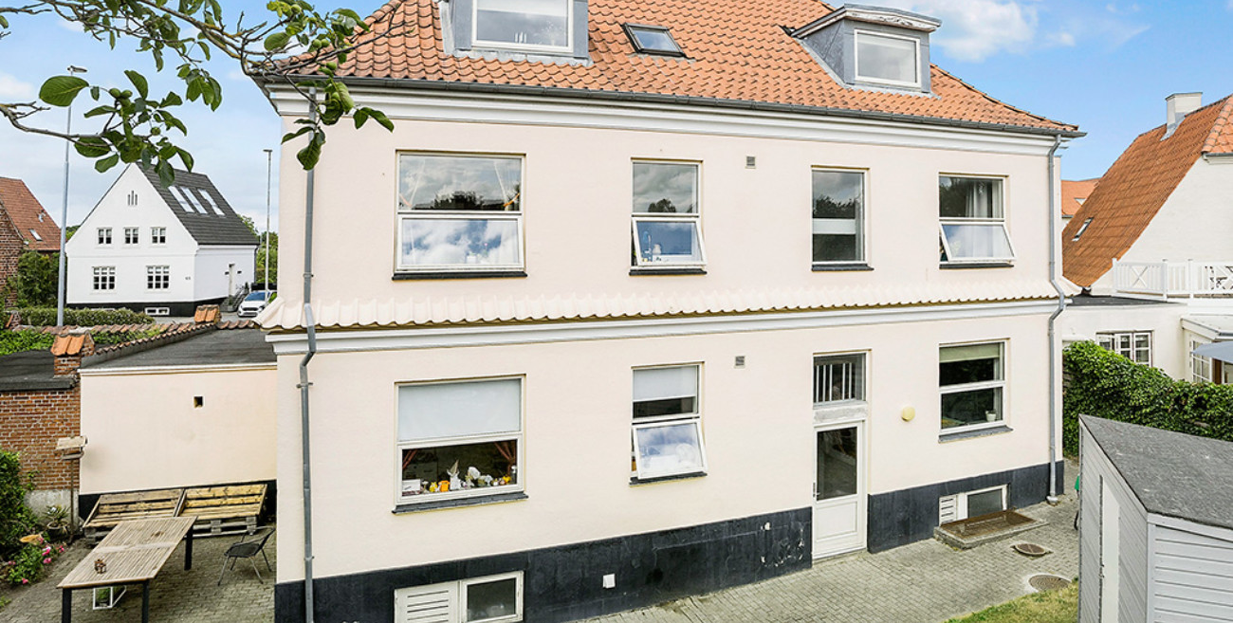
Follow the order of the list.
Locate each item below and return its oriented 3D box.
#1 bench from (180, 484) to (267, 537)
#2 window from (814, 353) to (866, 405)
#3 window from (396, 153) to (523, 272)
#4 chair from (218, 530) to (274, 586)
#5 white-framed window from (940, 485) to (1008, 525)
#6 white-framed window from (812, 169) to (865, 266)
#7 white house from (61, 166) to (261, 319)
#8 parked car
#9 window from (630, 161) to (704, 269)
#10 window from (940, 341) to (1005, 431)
[{"bbox_3d":[-6.628,3.389,9.810,1.200,0.640,0.620,-1,4,-18],"label":"bench"},{"bbox_3d":[3.371,1.060,8.986,0.977,0.830,0.120,-1,3,-17],"label":"window"},{"bbox_3d":[-1.935,-1.241,7.343,1.508,1.502,0.120,-1,3,-17],"label":"window"},{"bbox_3d":[-4.917,3.249,7.750,0.670,0.690,0.520,-1,3,-13],"label":"chair"},{"bbox_3d":[5.896,3.271,9.716,1.445,0.593,0.100,-1,3,-17],"label":"white-framed window"},{"bbox_3d":[3.355,-1.445,8.981,1.010,1.482,0.120,-1,3,-17],"label":"white-framed window"},{"bbox_3d":[-30.400,-4.648,39.900,8.000,9.500,6.900,0,3,-2],"label":"white house"},{"bbox_3d":[-22.900,-0.607,37.600,1.780,1.500,4.150,-1,4,-16],"label":"parked car"},{"bbox_3d":[0.770,-1.415,8.477,1.116,1.573,0.280,-1,4,-18],"label":"window"},{"bbox_3d":[6.320,1.346,10.375,1.549,1.548,0.120,-1,4,-18],"label":"window"}]

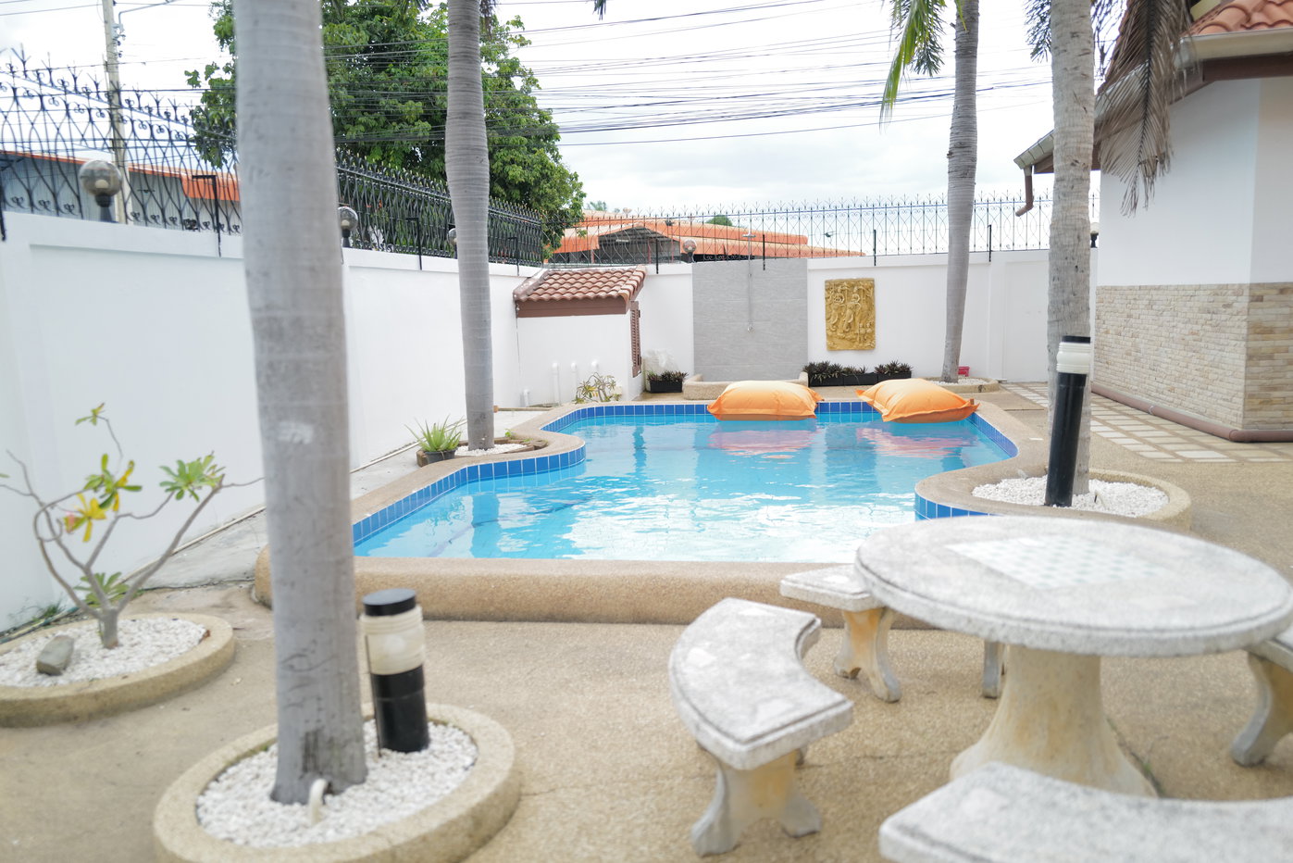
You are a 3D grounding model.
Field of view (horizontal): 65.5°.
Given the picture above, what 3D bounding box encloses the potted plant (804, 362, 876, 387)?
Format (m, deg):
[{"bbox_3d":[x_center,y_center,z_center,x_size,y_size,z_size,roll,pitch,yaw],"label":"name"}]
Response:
[{"bbox_3d":[2.713,-0.786,14.072,1.020,0.360,0.320,-1,8,6],"label":"potted plant"}]

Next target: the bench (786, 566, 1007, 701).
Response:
[{"bbox_3d":[1.010,0.700,3.558,1.092,0.388,0.452,-2,8,-7],"label":"bench"}]

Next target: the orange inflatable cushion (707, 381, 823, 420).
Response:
[{"bbox_3d":[1.217,-0.319,10.316,1.150,0.400,0.950,-1,8,6],"label":"orange inflatable cushion"}]

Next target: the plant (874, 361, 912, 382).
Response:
[{"bbox_3d":[3.461,-0.792,14.094,0.540,0.330,0.300,-1,8,6],"label":"plant"}]

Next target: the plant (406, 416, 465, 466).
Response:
[{"bbox_3d":[-1.678,0.088,8.060,0.400,0.410,0.380,-1,8,6],"label":"plant"}]

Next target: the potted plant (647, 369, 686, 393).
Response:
[{"bbox_3d":[0.276,-0.721,14.136,0.550,0.330,0.300,-1,8,6],"label":"potted plant"}]

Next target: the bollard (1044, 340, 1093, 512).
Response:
[{"bbox_3d":[2.340,-0.057,5.601,0.175,0.926,0.175,4,8,5],"label":"bollard"}]

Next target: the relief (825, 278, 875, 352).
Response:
[{"bbox_3d":[2.846,-1.634,14.050,0.700,1.000,0.070,-1,8,6],"label":"relief"}]

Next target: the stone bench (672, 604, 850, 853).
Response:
[{"bbox_3d":[0.307,0.821,2.809,0.452,0.388,1.092,-1,8,3],"label":"stone bench"}]

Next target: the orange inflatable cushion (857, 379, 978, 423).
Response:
[{"bbox_3d":[2.715,-0.333,10.155,1.080,0.400,0.930,-2,8,-3],"label":"orange inflatable cushion"}]

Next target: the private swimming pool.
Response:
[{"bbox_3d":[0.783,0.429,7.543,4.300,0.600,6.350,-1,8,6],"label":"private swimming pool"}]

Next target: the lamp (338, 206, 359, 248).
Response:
[{"bbox_3d":[-2.383,-1.622,7.995,0.172,0.330,0.172,-1,8,6],"label":"lamp"}]

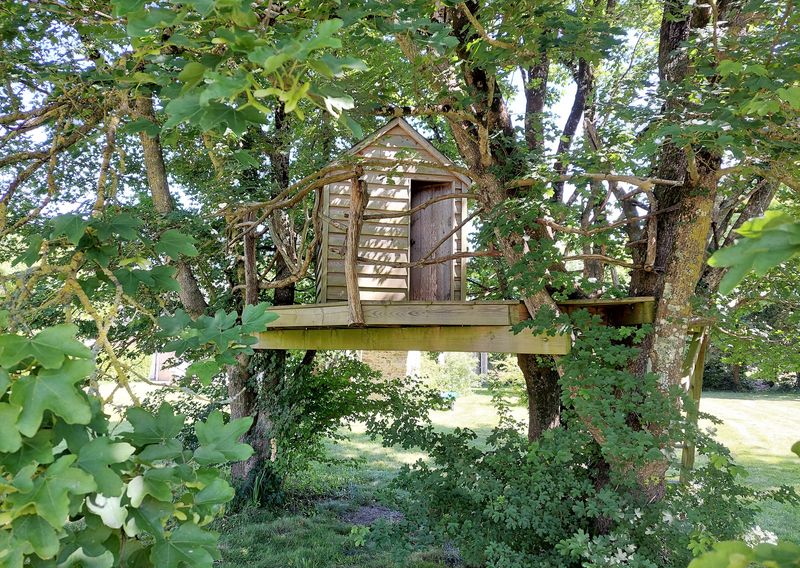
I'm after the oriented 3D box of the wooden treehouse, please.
[{"bbox_3d":[0.130,-0.430,5.050,3.200,2.070,2.600,1,-5,-7],"label":"wooden treehouse"}]

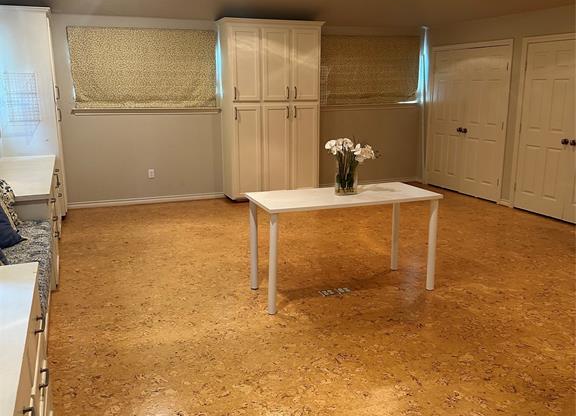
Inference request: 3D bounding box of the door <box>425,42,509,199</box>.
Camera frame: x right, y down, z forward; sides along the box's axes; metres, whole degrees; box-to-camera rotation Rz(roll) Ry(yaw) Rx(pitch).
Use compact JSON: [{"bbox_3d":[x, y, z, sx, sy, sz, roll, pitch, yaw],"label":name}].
[{"bbox_3d":[2.490,-1.200,7.523,0.050,2.020,1.560,-5,13,-19],"label":"door"}]

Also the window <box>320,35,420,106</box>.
[{"bbox_3d":[1.197,-2.050,7.931,1.810,1.000,0.077,-5,13,-19],"label":"window"}]

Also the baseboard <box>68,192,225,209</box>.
[{"bbox_3d":[-1.867,-0.116,7.239,2.096,0.080,0.020,-5,13,-19],"label":"baseboard"}]

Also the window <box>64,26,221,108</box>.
[{"bbox_3d":[-1.808,-1.788,6.865,1.840,0.985,0.077,-5,13,-19],"label":"window"}]

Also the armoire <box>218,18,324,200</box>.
[{"bbox_3d":[-0.220,-1.309,7.296,1.315,2.335,0.567,-5,13,-19],"label":"armoire"}]

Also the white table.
[{"bbox_3d":[0.405,0.258,3.970,1.310,0.730,0.595,-5,13,-19],"label":"white table"}]

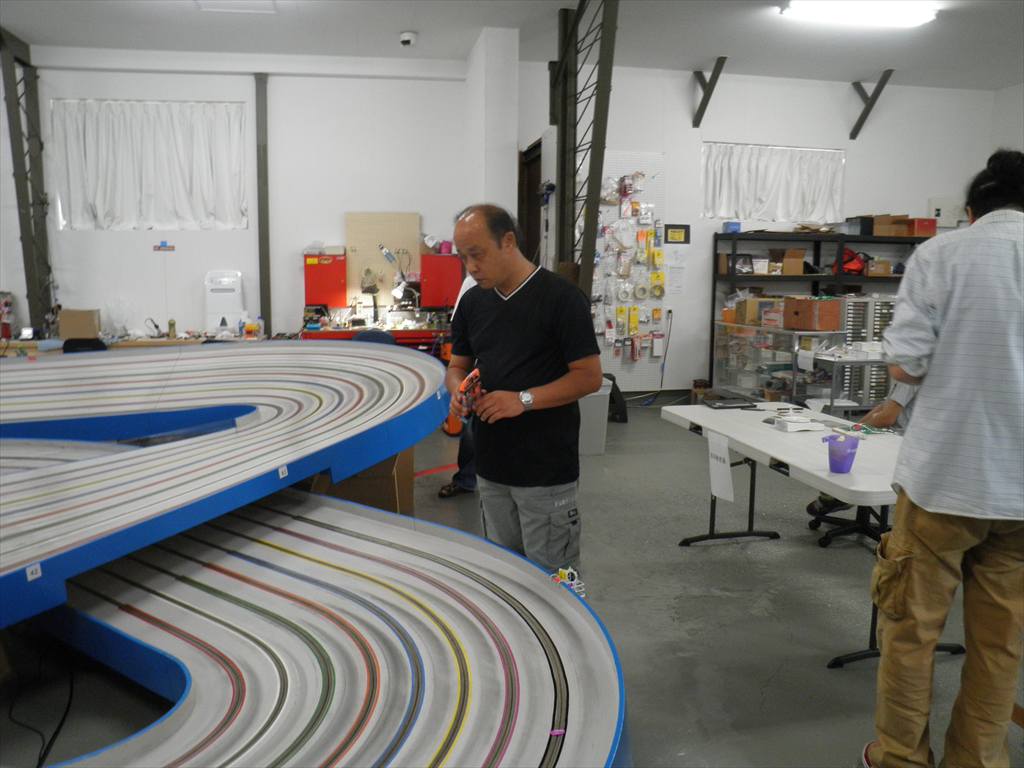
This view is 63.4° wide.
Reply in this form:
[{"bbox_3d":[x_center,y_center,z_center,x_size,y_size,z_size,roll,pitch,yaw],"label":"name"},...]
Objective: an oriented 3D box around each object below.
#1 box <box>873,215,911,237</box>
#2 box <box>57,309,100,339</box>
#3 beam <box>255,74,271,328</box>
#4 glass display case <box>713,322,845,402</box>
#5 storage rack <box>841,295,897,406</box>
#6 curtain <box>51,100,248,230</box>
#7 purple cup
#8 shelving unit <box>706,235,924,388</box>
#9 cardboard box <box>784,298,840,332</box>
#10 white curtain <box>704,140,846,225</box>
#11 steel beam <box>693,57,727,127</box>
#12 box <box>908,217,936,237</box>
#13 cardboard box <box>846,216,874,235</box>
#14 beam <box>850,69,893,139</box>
[{"bbox_3d":[3.986,-1.698,8.916,0.417,0.218,0.300,-1,8,-12],"label":"box"},{"bbox_3d":[-3.975,-0.561,7.676,0.347,0.271,0.260,-1,8,-9],"label":"box"},{"bbox_3d":[-2.371,-1.306,7.999,0.110,3.240,0.100,-1,8,-9],"label":"beam"},{"bbox_3d":[2.351,-0.044,7.431,0.500,0.950,1.530,-1,8,-10],"label":"glass display case"},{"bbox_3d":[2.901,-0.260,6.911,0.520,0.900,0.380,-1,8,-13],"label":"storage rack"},{"bbox_3d":[-3.468,-2.098,7.982,1.800,1.210,0.090,0,8,-4],"label":"curtain"},{"bbox_3d":[1.166,0.249,2.946,0.120,0.122,0.108,4,8,22],"label":"purple cup"},{"bbox_3d":[3.373,-0.681,8.958,2.400,1.820,0.450,-1,8,-12],"label":"shelving unit"},{"bbox_3d":[2.502,-0.579,6.896,0.290,0.256,0.340,-4,9,-30],"label":"cardboard box"},{"bbox_3d":[2.732,-2.098,8.660,1.620,0.790,0.090,-1,8,-13],"label":"white curtain"},{"bbox_3d":[1.934,-2.843,8.137,0.080,0.580,0.560,-1,8,-13],"label":"steel beam"},{"bbox_3d":[4.406,-1.689,9.011,0.271,0.189,0.300,-1,8,-12],"label":"box"},{"bbox_3d":[3.719,-1.672,8.828,0.155,0.186,0.240,-1,8,-12],"label":"cardboard box"},{"bbox_3d":[3.704,-2.871,8.539,0.080,0.580,0.560,-1,8,-13],"label":"beam"}]

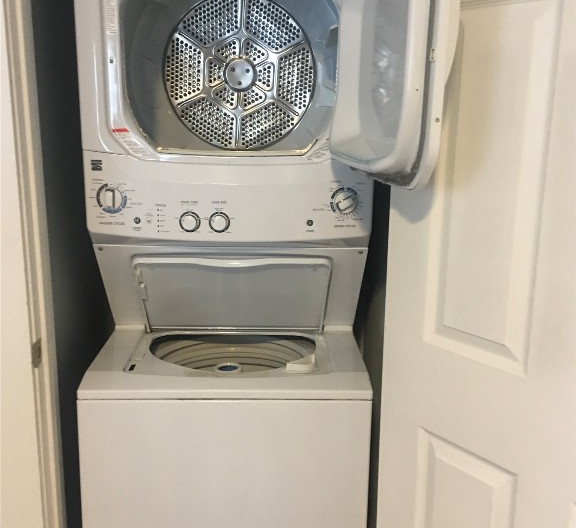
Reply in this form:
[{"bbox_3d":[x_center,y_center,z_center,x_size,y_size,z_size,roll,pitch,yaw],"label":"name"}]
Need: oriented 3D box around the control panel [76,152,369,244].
[{"bbox_3d":[-0.137,-0.152,1.530,0.680,0.215,0.100,1,12,-2],"label":"control panel"}]

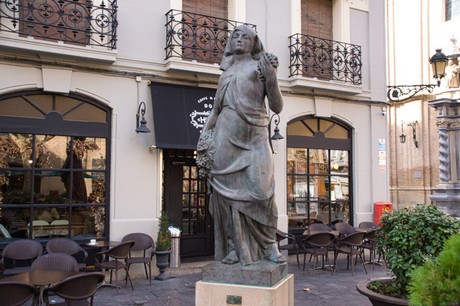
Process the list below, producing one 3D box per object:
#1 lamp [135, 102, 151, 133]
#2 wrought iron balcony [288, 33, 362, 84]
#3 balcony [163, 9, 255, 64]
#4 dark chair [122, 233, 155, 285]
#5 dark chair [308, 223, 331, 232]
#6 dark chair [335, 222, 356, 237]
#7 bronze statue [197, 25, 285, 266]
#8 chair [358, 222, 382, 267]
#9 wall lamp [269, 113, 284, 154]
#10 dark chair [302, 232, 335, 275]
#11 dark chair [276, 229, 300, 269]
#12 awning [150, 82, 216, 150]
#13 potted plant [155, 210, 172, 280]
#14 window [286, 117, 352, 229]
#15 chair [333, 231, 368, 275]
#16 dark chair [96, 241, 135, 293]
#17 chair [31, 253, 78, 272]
[{"bbox_3d":[-1.605,-0.640,9.034,0.280,0.550,0.410,3,-5,-30],"label":"lamp"},{"bbox_3d":[2.275,-2.153,11.803,1.940,0.960,0.360,3,-5,-30],"label":"wrought iron balcony"},{"bbox_3d":[-0.367,-2.275,10.275,1.950,0.960,0.360,3,-5,-30],"label":"balcony"},{"bbox_3d":[-1.645,1.918,8.933,0.570,0.830,0.580,2,-4,-19],"label":"dark chair"},{"bbox_3d":[2.028,2.035,11.127,0.580,0.830,0.610,1,-4,-15],"label":"dark chair"},{"bbox_3d":[2.706,2.061,11.452,0.580,0.830,0.610,2,-5,-29],"label":"dark chair"},{"bbox_3d":[0.155,-0.052,5.961,0.950,2.760,0.720,-1,-4,20],"label":"bronze statue"},{"bbox_3d":[3.339,2.082,11.716,0.580,0.830,0.610,2,-4,-23],"label":"chair"},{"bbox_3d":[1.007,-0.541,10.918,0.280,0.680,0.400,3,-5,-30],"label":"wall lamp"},{"bbox_3d":[1.763,1.979,9.936,0.580,0.830,0.610,1,-4,-12],"label":"dark chair"},{"bbox_3d":[1.134,2.013,10.441,0.610,0.830,0.580,2,-5,-25],"label":"dark chair"},{"bbox_3d":[-0.344,-0.664,9.813,2.470,1.280,0.360,3,-5,-30],"label":"awning"},{"bbox_3d":[-1.240,1.735,9.349,0.330,1.260,0.330,0,-4,0],"label":"potted plant"},{"bbox_3d":[2.159,0.554,11.878,2.120,2.890,0.150,3,-5,-30],"label":"window"},{"bbox_3d":[2.409,1.987,10.019,0.580,0.830,0.610,2,-5,-28],"label":"chair"},{"bbox_3d":[-1.887,1.876,8.304,0.580,0.820,0.570,-3,-5,34],"label":"dark chair"},{"bbox_3d":[-2.278,1.730,6.393,0.580,0.820,0.580,1,-4,-15],"label":"chair"}]

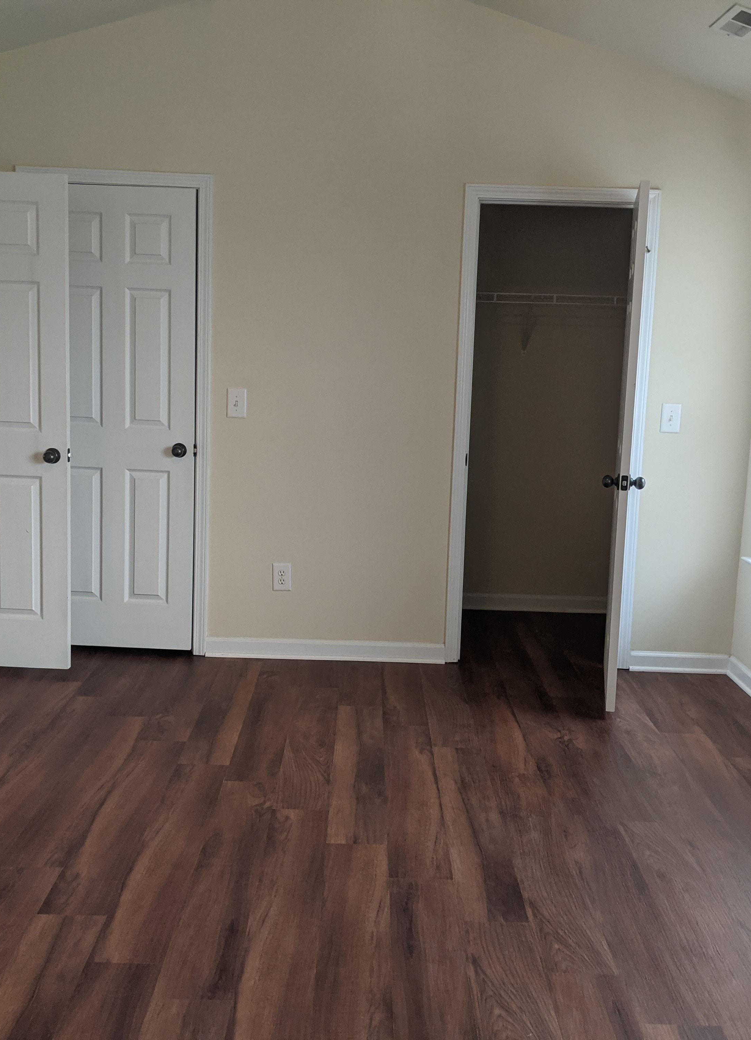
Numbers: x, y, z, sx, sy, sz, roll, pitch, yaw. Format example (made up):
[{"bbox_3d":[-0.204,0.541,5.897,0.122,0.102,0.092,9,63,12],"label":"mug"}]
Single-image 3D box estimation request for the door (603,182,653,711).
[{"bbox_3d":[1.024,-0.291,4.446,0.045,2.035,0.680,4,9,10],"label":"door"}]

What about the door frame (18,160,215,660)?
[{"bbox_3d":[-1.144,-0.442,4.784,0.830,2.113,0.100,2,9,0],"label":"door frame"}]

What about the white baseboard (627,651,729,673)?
[{"bbox_3d":[1.390,0.649,4.922,0.475,0.086,0.025,2,9,0],"label":"white baseboard"}]

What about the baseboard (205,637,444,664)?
[{"bbox_3d":[-0.225,0.596,4.909,1.083,0.086,0.025,2,9,0],"label":"baseboard"}]

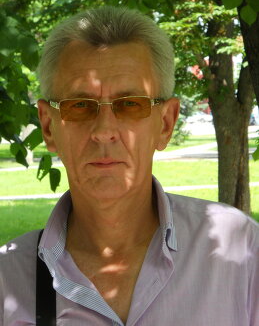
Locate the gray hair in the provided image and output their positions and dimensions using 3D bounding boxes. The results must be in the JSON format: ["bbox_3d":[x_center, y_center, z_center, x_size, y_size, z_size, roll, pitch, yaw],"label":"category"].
[{"bbox_3d":[-0.032,-0.143,1.850,0.185,0.150,0.195,0,2,4],"label":"gray hair"}]

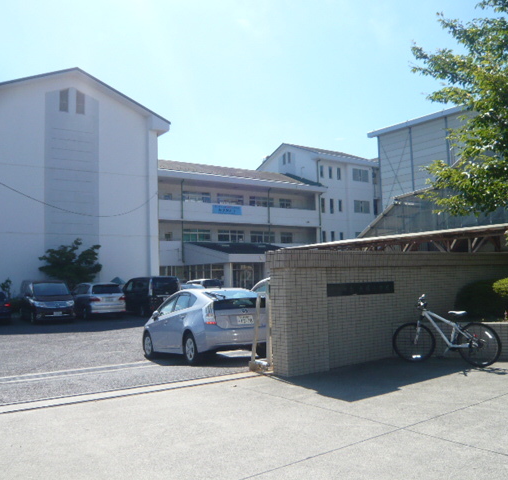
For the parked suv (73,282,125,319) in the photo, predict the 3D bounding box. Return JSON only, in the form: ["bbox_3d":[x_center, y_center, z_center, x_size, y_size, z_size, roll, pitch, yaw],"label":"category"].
[{"bbox_3d":[-7.920,3.050,26.250,1.760,1.620,4.650,1,-4,-32],"label":"parked suv"}]

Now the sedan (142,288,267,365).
[{"bbox_3d":[-1.130,1.850,11.500,1.745,1.490,4.470,0,-7,-29],"label":"sedan"}]

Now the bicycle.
[{"bbox_3d":[2.925,1.402,8.034,1.720,1.050,0.560,-5,-5,41],"label":"bicycle"}]

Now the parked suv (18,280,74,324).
[{"bbox_3d":[-9.850,2.890,24.550,1.830,1.840,4.850,1,-4,-32],"label":"parked suv"}]

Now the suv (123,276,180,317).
[{"bbox_3d":[-5.600,2.980,27.800,1.710,1.860,4.600,1,-4,-32],"label":"suv"}]

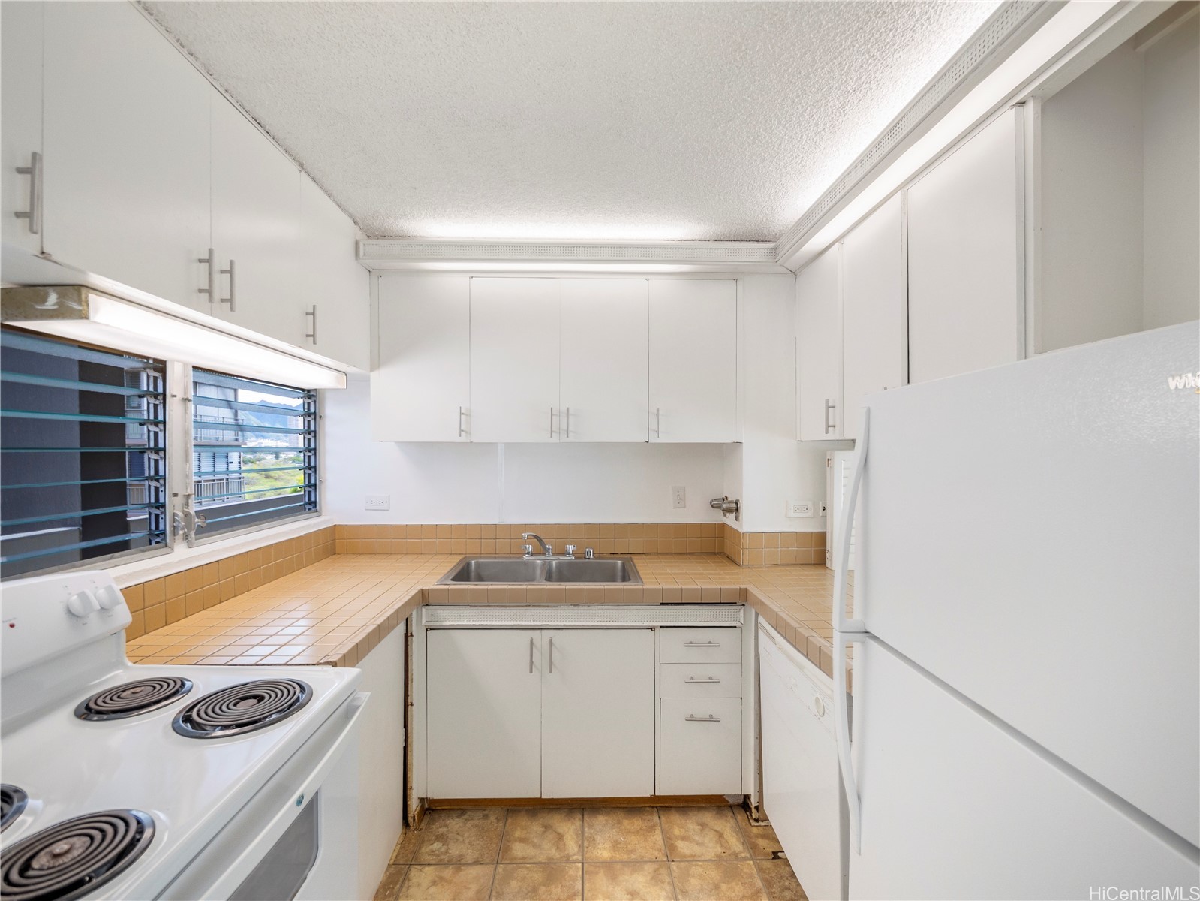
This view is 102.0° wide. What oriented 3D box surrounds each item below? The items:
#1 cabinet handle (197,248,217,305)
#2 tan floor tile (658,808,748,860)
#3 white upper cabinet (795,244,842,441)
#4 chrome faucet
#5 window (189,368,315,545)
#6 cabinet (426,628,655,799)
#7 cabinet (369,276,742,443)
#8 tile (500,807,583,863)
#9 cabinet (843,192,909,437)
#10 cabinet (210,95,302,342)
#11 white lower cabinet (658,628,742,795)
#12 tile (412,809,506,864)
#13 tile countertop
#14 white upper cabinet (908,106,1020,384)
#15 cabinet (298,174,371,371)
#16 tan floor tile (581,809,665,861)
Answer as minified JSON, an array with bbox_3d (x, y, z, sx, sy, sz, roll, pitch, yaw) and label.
[{"bbox_3d":[-1.045,-0.462,1.285,0.037,0.143,0.013,0,0,-2],"label":"cabinet handle"},{"bbox_3d":[0.395,1.474,1.883,0.305,0.013,0.293,0,0,-2],"label":"tan floor tile"},{"bbox_3d":[1.080,-0.436,2.118,0.283,0.779,0.418,0,0,-2],"label":"white upper cabinet"},{"bbox_3d":[-0.309,0.476,2.426,0.045,0.144,0.187,0,0,40],"label":"chrome faucet"},{"bbox_3d":[-1.427,0.004,2.054,0.060,0.658,0.825,0,0,-2],"label":"window"},{"bbox_3d":[-0.246,1.066,2.263,0.920,0.688,0.590,0,0,-2],"label":"cabinet"},{"bbox_3d":[-0.205,-0.436,2.441,1.764,0.795,0.270,0,0,-2],"label":"cabinet"},{"bbox_3d":[-0.216,1.472,1.855,0.306,0.010,0.270,0,0,-2],"label":"tile"},{"bbox_3d":[1.097,-0.434,1.741,0.270,0.782,0.390,0,0,-2],"label":"cabinet"},{"bbox_3d":[-1.215,-0.664,1.489,0.349,0.608,0.408,0,0,-2],"label":"cabinet"},{"bbox_3d":[0.398,1.056,2.240,0.337,0.677,0.540,0,0,-2],"label":"white lower cabinet"},{"bbox_3d":[-0.524,1.474,1.869,0.305,0.013,0.288,0,0,-2],"label":"tile"},{"bbox_3d":[-0.085,0.578,1.900,2.580,0.060,1.380,0,0,-2],"label":"tile countertop"},{"bbox_3d":[1.111,-0.450,1.341,0.260,0.750,0.405,0,0,-2],"label":"white upper cabinet"},{"bbox_3d":[-1.232,-0.664,1.965,0.349,0.608,0.546,0,0,-2],"label":"cabinet"},{"bbox_3d":[0.089,1.472,1.860,0.306,0.010,0.270,0,0,-2],"label":"tan floor tile"}]

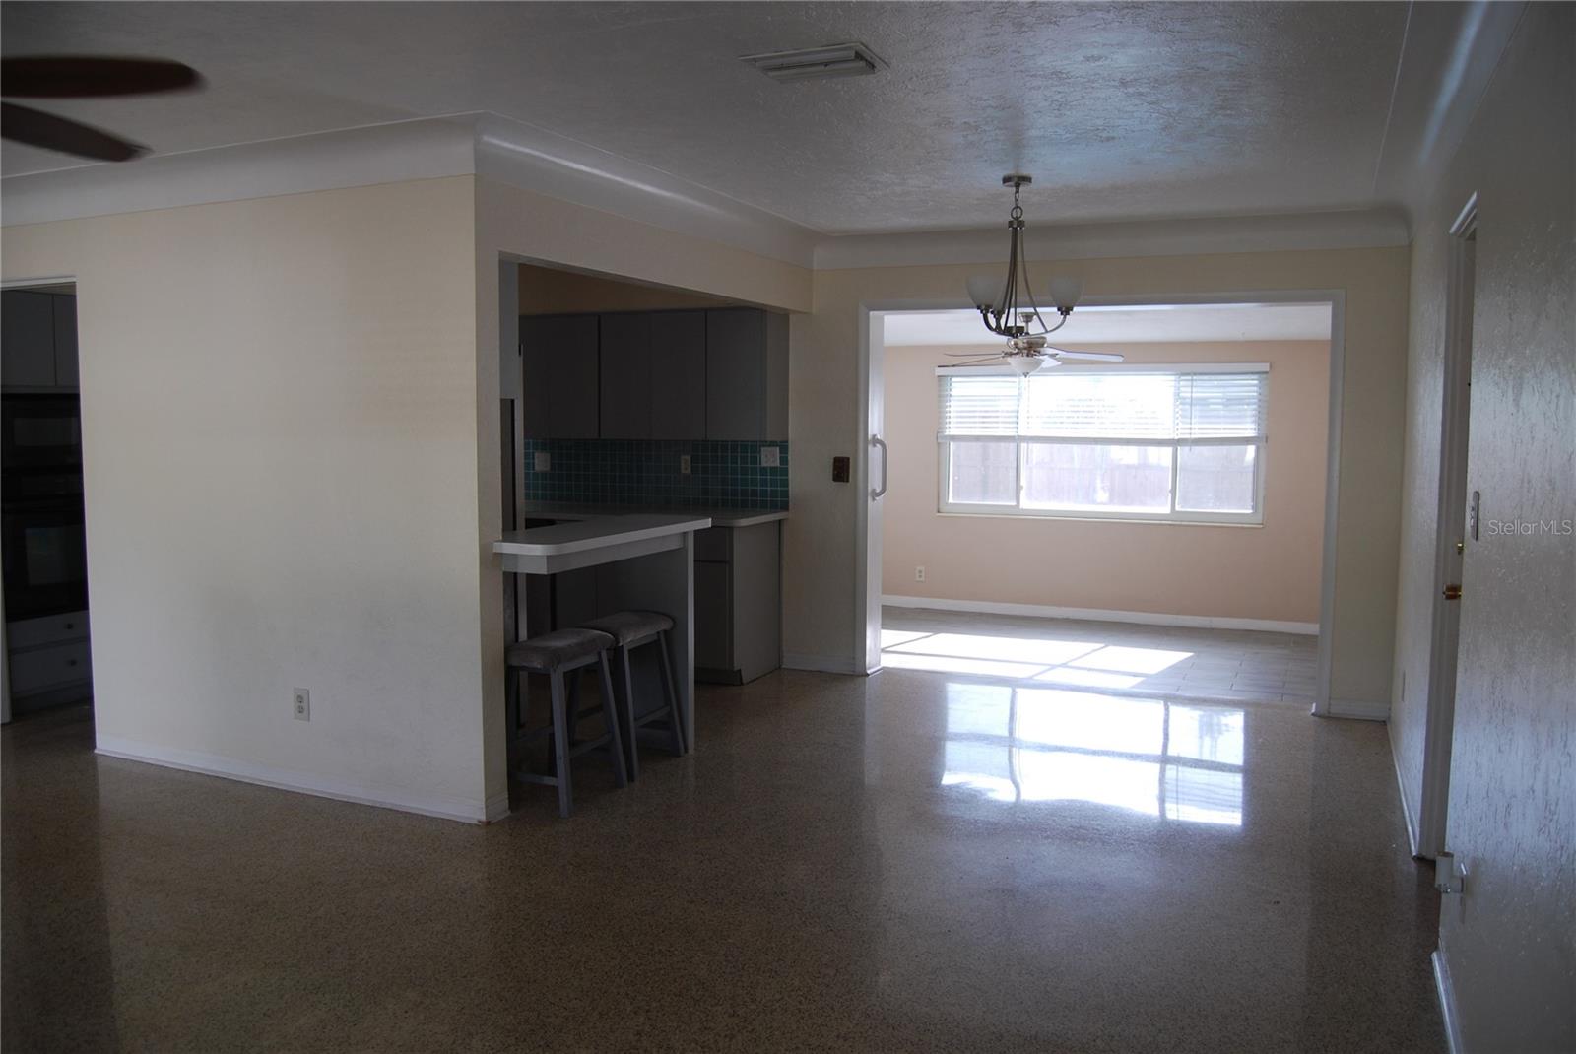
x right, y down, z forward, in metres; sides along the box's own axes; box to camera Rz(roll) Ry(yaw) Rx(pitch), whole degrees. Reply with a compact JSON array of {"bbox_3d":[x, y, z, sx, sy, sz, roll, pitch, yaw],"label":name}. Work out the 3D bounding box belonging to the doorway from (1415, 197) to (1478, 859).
[{"bbox_3d":[2.001,0.119,3.461,0.130,2.058,0.826,3,6,24],"label":"doorway"}]

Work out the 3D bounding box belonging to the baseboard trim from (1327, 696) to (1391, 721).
[{"bbox_3d":[2.774,0.893,5.700,0.265,0.095,0.020,2,6,22],"label":"baseboard trim"}]

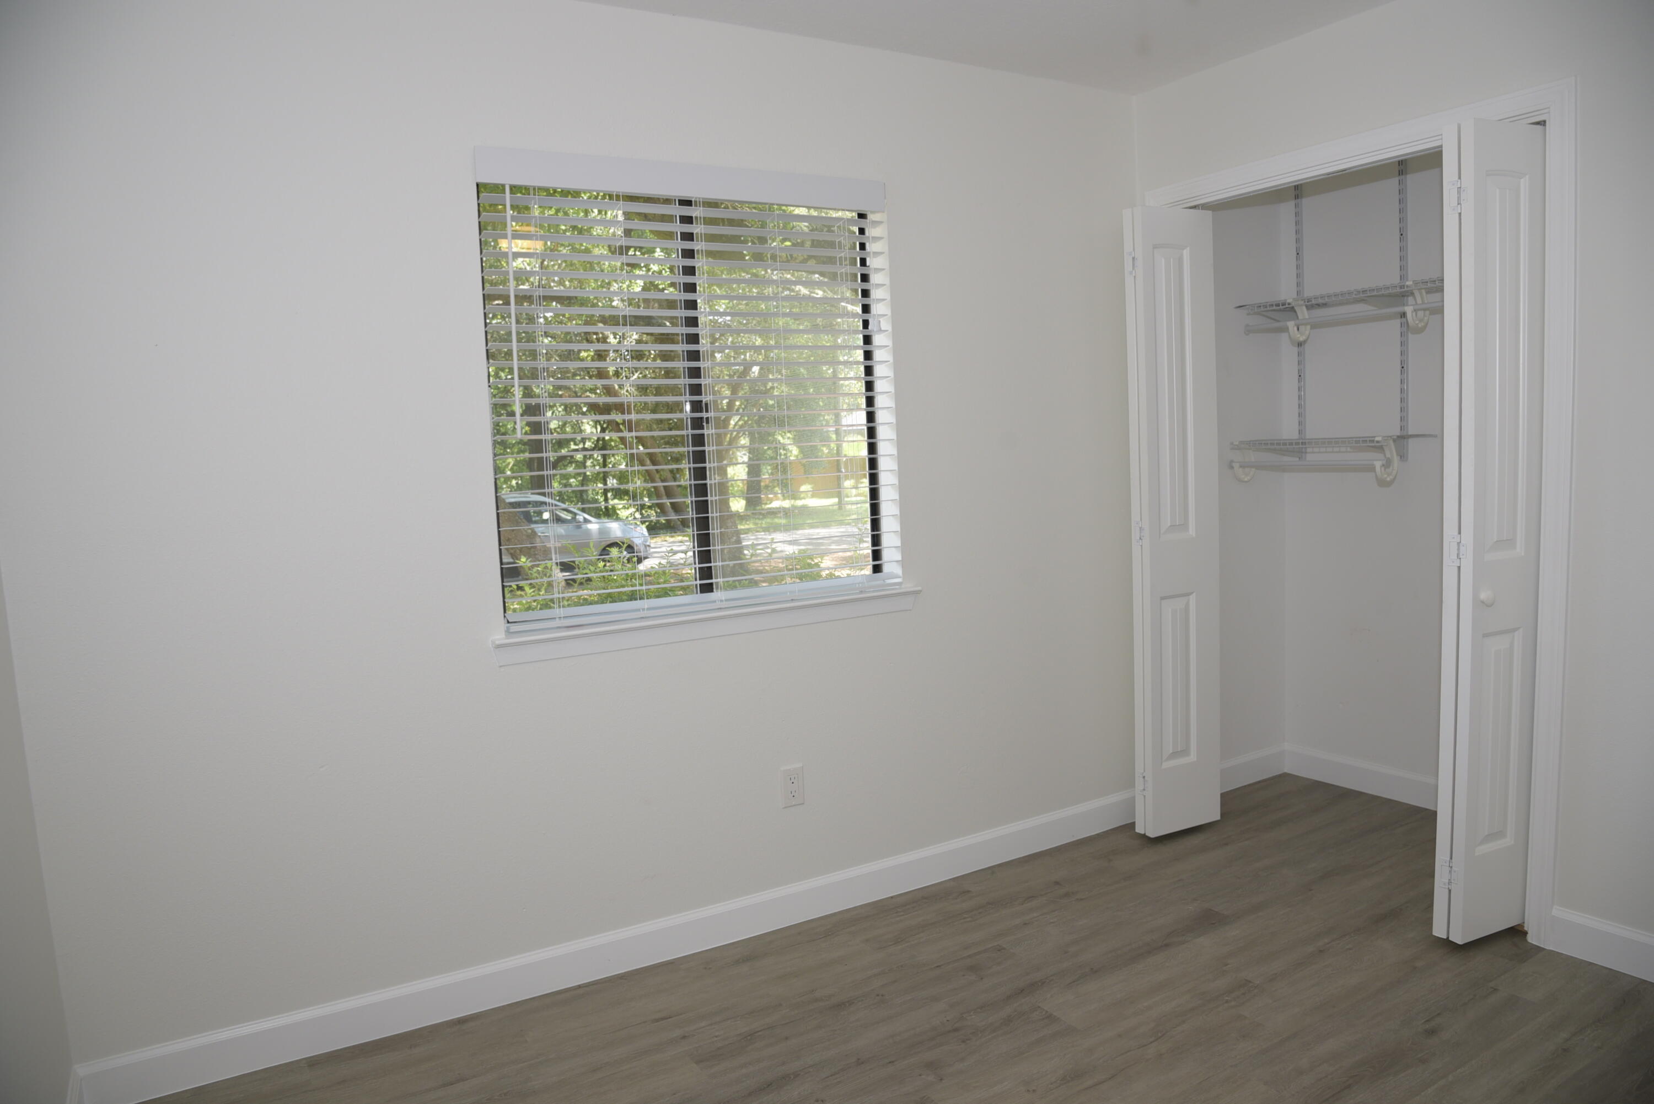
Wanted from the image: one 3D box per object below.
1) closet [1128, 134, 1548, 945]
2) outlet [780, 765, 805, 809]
[{"bbox_3d":[1.496,-0.101,3.260,0.110,2.129,1.308,-6,7,-31],"label":"closet"},{"bbox_3d":[-0.096,0.667,3.129,0.070,0.115,0.008,-6,7,-29],"label":"outlet"}]

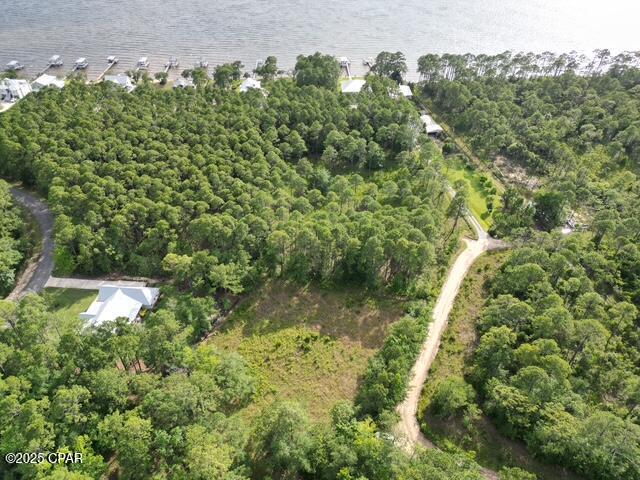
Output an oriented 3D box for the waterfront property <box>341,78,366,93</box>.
[{"bbox_3d":[20.910,-91.640,265.560,15.230,5.190,11.470,-1,39,-2],"label":"waterfront property"}]

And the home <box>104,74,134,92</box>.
[{"bbox_3d":[-120.520,-94.330,267.940,15.070,6.380,11.060,-4,39,-5],"label":"home"}]

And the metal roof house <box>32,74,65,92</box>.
[{"bbox_3d":[-163.490,-94.510,268.160,13.770,6.380,12.270,-4,39,-5],"label":"metal roof house"}]

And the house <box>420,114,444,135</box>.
[{"bbox_3d":[56.400,-58.030,223.840,8.490,4.450,16.840,0,39,0],"label":"house"}]

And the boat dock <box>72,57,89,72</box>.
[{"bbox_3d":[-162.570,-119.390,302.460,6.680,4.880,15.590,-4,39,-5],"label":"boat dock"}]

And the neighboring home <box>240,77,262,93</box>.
[{"bbox_3d":[-41.030,-93.000,266.870,12.190,5.660,11.610,-3,39,-3],"label":"neighboring home"}]

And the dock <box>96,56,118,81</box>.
[{"bbox_3d":[-141.170,-114.670,296.450,6.770,5.110,34.430,-3,39,-4],"label":"dock"}]

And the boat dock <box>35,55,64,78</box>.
[{"bbox_3d":[-181.350,-115.990,298.000,8.150,5.210,37.650,-4,39,-5],"label":"boat dock"}]

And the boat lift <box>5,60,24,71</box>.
[{"bbox_3d":[-208.350,-118.770,303.230,8.000,4.800,8.600,-1,40,-2],"label":"boat lift"}]

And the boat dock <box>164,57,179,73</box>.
[{"bbox_3d":[-100.780,-119.570,302.690,7.990,4.870,17.780,-3,39,-4],"label":"boat dock"}]

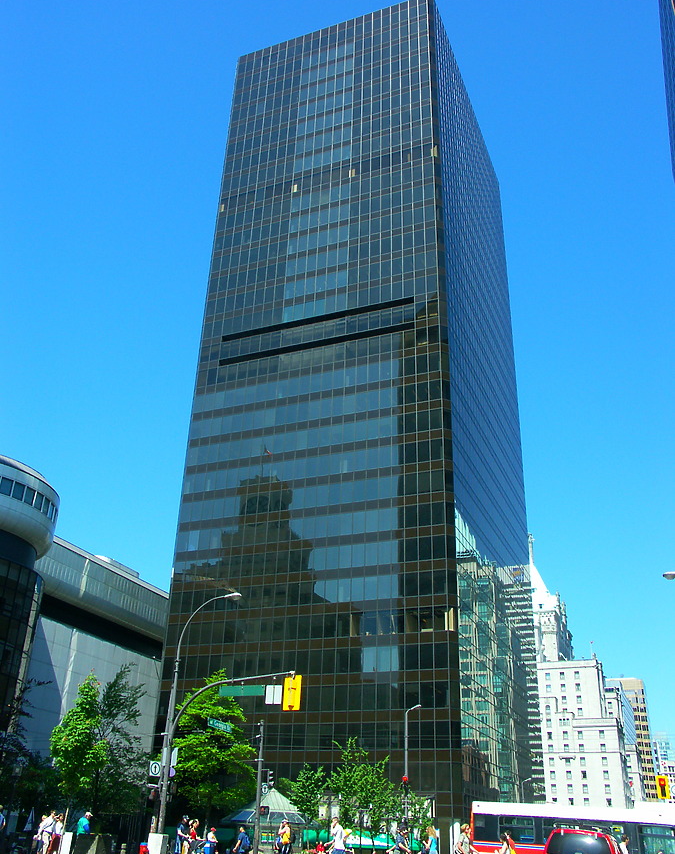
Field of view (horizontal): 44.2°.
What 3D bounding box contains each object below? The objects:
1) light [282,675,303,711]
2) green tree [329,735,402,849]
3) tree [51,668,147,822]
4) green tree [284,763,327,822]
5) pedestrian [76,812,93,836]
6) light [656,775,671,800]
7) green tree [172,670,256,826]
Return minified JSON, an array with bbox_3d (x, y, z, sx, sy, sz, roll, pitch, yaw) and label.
[{"bbox_3d":[-1.586,9.371,29.200,0.620,1.150,0.420,-9,-29,20],"label":"light"},{"bbox_3d":[1.775,25.436,56.813,4.541,7.866,4.780,2,-27,1],"label":"green tree"},{"bbox_3d":[-9.115,12.856,31.598,3.500,6.935,3.684,-9,-29,20],"label":"tree"},{"bbox_3d":[-2.047,24.270,53.209,2.491,5.246,2.622,2,-27,1],"label":"green tree"},{"bbox_3d":[-10.449,16.874,34.363,0.500,1.740,0.520,8,-28,-10],"label":"pedestrian"},{"bbox_3d":[17.240,19.065,44.000,0.620,1.150,0.420,-9,-29,20],"label":"light"},{"bbox_3d":[-6.586,17.978,44.187,4.289,9.491,4.514,-9,-29,20],"label":"green tree"}]

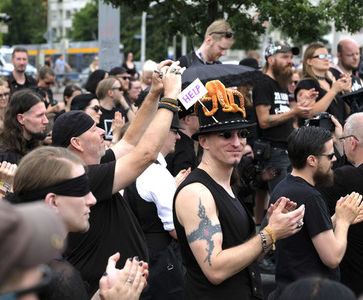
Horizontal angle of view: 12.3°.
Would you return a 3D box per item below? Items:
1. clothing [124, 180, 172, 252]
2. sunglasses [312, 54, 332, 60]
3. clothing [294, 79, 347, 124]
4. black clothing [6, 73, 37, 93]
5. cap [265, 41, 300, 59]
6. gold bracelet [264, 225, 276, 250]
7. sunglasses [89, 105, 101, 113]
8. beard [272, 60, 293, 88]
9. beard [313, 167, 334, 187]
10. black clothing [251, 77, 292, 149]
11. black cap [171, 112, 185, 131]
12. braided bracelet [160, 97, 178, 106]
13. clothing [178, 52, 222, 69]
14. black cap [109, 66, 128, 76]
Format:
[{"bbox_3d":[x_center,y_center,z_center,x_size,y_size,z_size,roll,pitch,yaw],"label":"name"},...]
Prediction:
[{"bbox_3d":[-0.161,0.289,8.500,0.270,0.520,0.400,-2,4,-21],"label":"clothing"},{"bbox_3d":[1.117,-0.744,13.600,0.145,0.045,0.145,-3,5,-40],"label":"sunglasses"},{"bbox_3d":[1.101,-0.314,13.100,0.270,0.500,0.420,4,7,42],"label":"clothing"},{"bbox_3d":[-1.486,-0.463,15.800,0.450,0.550,0.250,-1,5,-14],"label":"black clothing"},{"bbox_3d":[0.761,-0.759,12.800,0.270,0.135,0.180,2,5,23],"label":"cap"},{"bbox_3d":[0.345,0.341,6.550,0.030,0.080,0.070,-31,0,6],"label":"gold bracelet"},{"bbox_3d":[-0.581,-0.276,11.100,0.130,0.047,0.140,2,5,21],"label":"sunglasses"},{"bbox_3d":[0.762,-0.570,12.750,0.130,0.205,0.140,2,5,23],"label":"beard"},{"bbox_3d":[0.616,0.112,7.300,0.100,0.095,0.130,0,5,-3],"label":"beard"},{"bbox_3d":[0.748,-0.314,13.600,0.290,0.640,0.460,2,5,30],"label":"black clothing"},{"bbox_3d":[-0.106,-0.170,9.400,0.290,0.130,0.240,1,5,6],"label":"black cap"},{"bbox_3d":[-0.051,-0.207,7.200,0.072,0.032,0.063,9,8,-24],"label":"braided bracelet"},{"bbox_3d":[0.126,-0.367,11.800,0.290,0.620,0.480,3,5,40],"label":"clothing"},{"bbox_3d":[-0.618,-0.771,16.700,0.230,0.115,0.180,2,5,24],"label":"black cap"}]

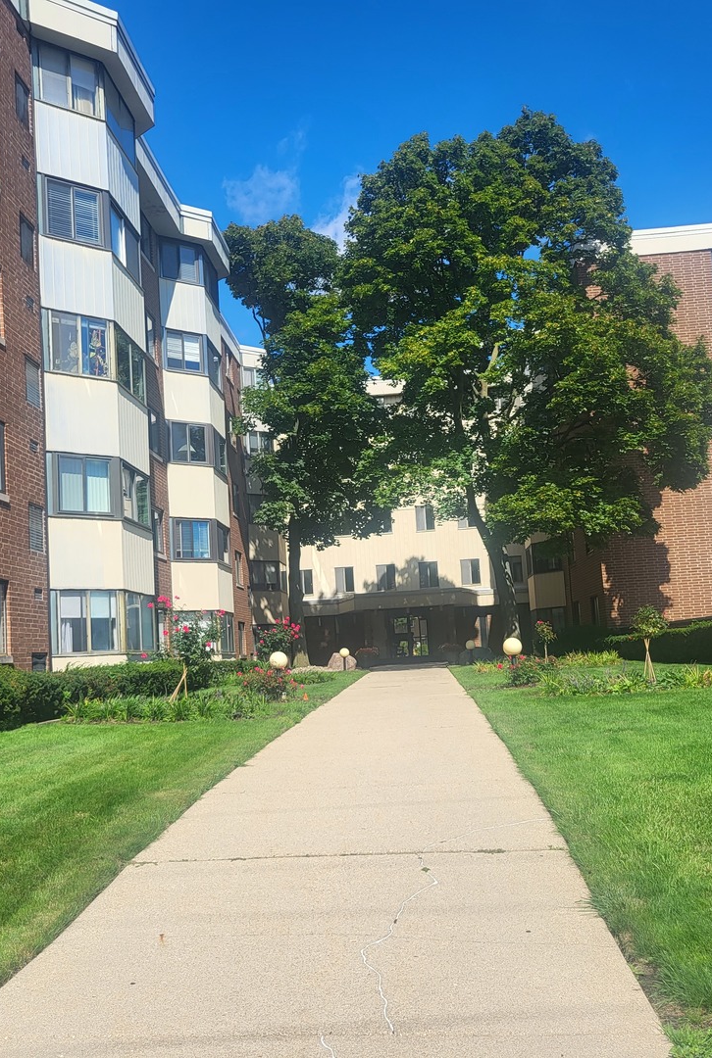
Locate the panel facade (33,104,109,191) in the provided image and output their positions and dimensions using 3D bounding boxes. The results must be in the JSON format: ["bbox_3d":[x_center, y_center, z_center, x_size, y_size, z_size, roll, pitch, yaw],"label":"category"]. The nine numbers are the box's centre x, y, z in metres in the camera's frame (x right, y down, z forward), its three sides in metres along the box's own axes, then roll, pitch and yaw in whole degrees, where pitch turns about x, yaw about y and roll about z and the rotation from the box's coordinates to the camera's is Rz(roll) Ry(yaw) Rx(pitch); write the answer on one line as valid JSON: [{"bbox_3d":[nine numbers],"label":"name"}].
[{"bbox_3d":[-5.263,-7.082,19.650,1.420,1.340,0.150,2,-9,-43],"label":"panel facade"}]

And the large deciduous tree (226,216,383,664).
[{"bbox_3d":[-1.731,-3.025,36.576,5.800,15.300,5.800,-4,-6,0],"label":"large deciduous tree"}]

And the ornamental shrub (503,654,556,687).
[{"bbox_3d":[3.439,2.806,20.995,1.020,0.640,0.950,-4,-6,0],"label":"ornamental shrub"}]

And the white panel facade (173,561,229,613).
[{"bbox_3d":[-3.994,1.581,28.743,0.700,1.340,2.750,-7,-7,30],"label":"white panel facade"}]

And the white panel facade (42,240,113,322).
[{"bbox_3d":[-5.087,-4.583,19.369,1.420,1.340,0.150,2,-9,-43],"label":"white panel facade"}]

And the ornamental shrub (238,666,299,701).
[{"bbox_3d":[-1.747,3.138,21.396,1.200,0.720,1.100,-4,-6,0],"label":"ornamental shrub"}]

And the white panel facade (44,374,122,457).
[{"bbox_3d":[-4.922,-2.034,19.082,1.420,1.340,0.150,2,-9,-43],"label":"white panel facade"}]

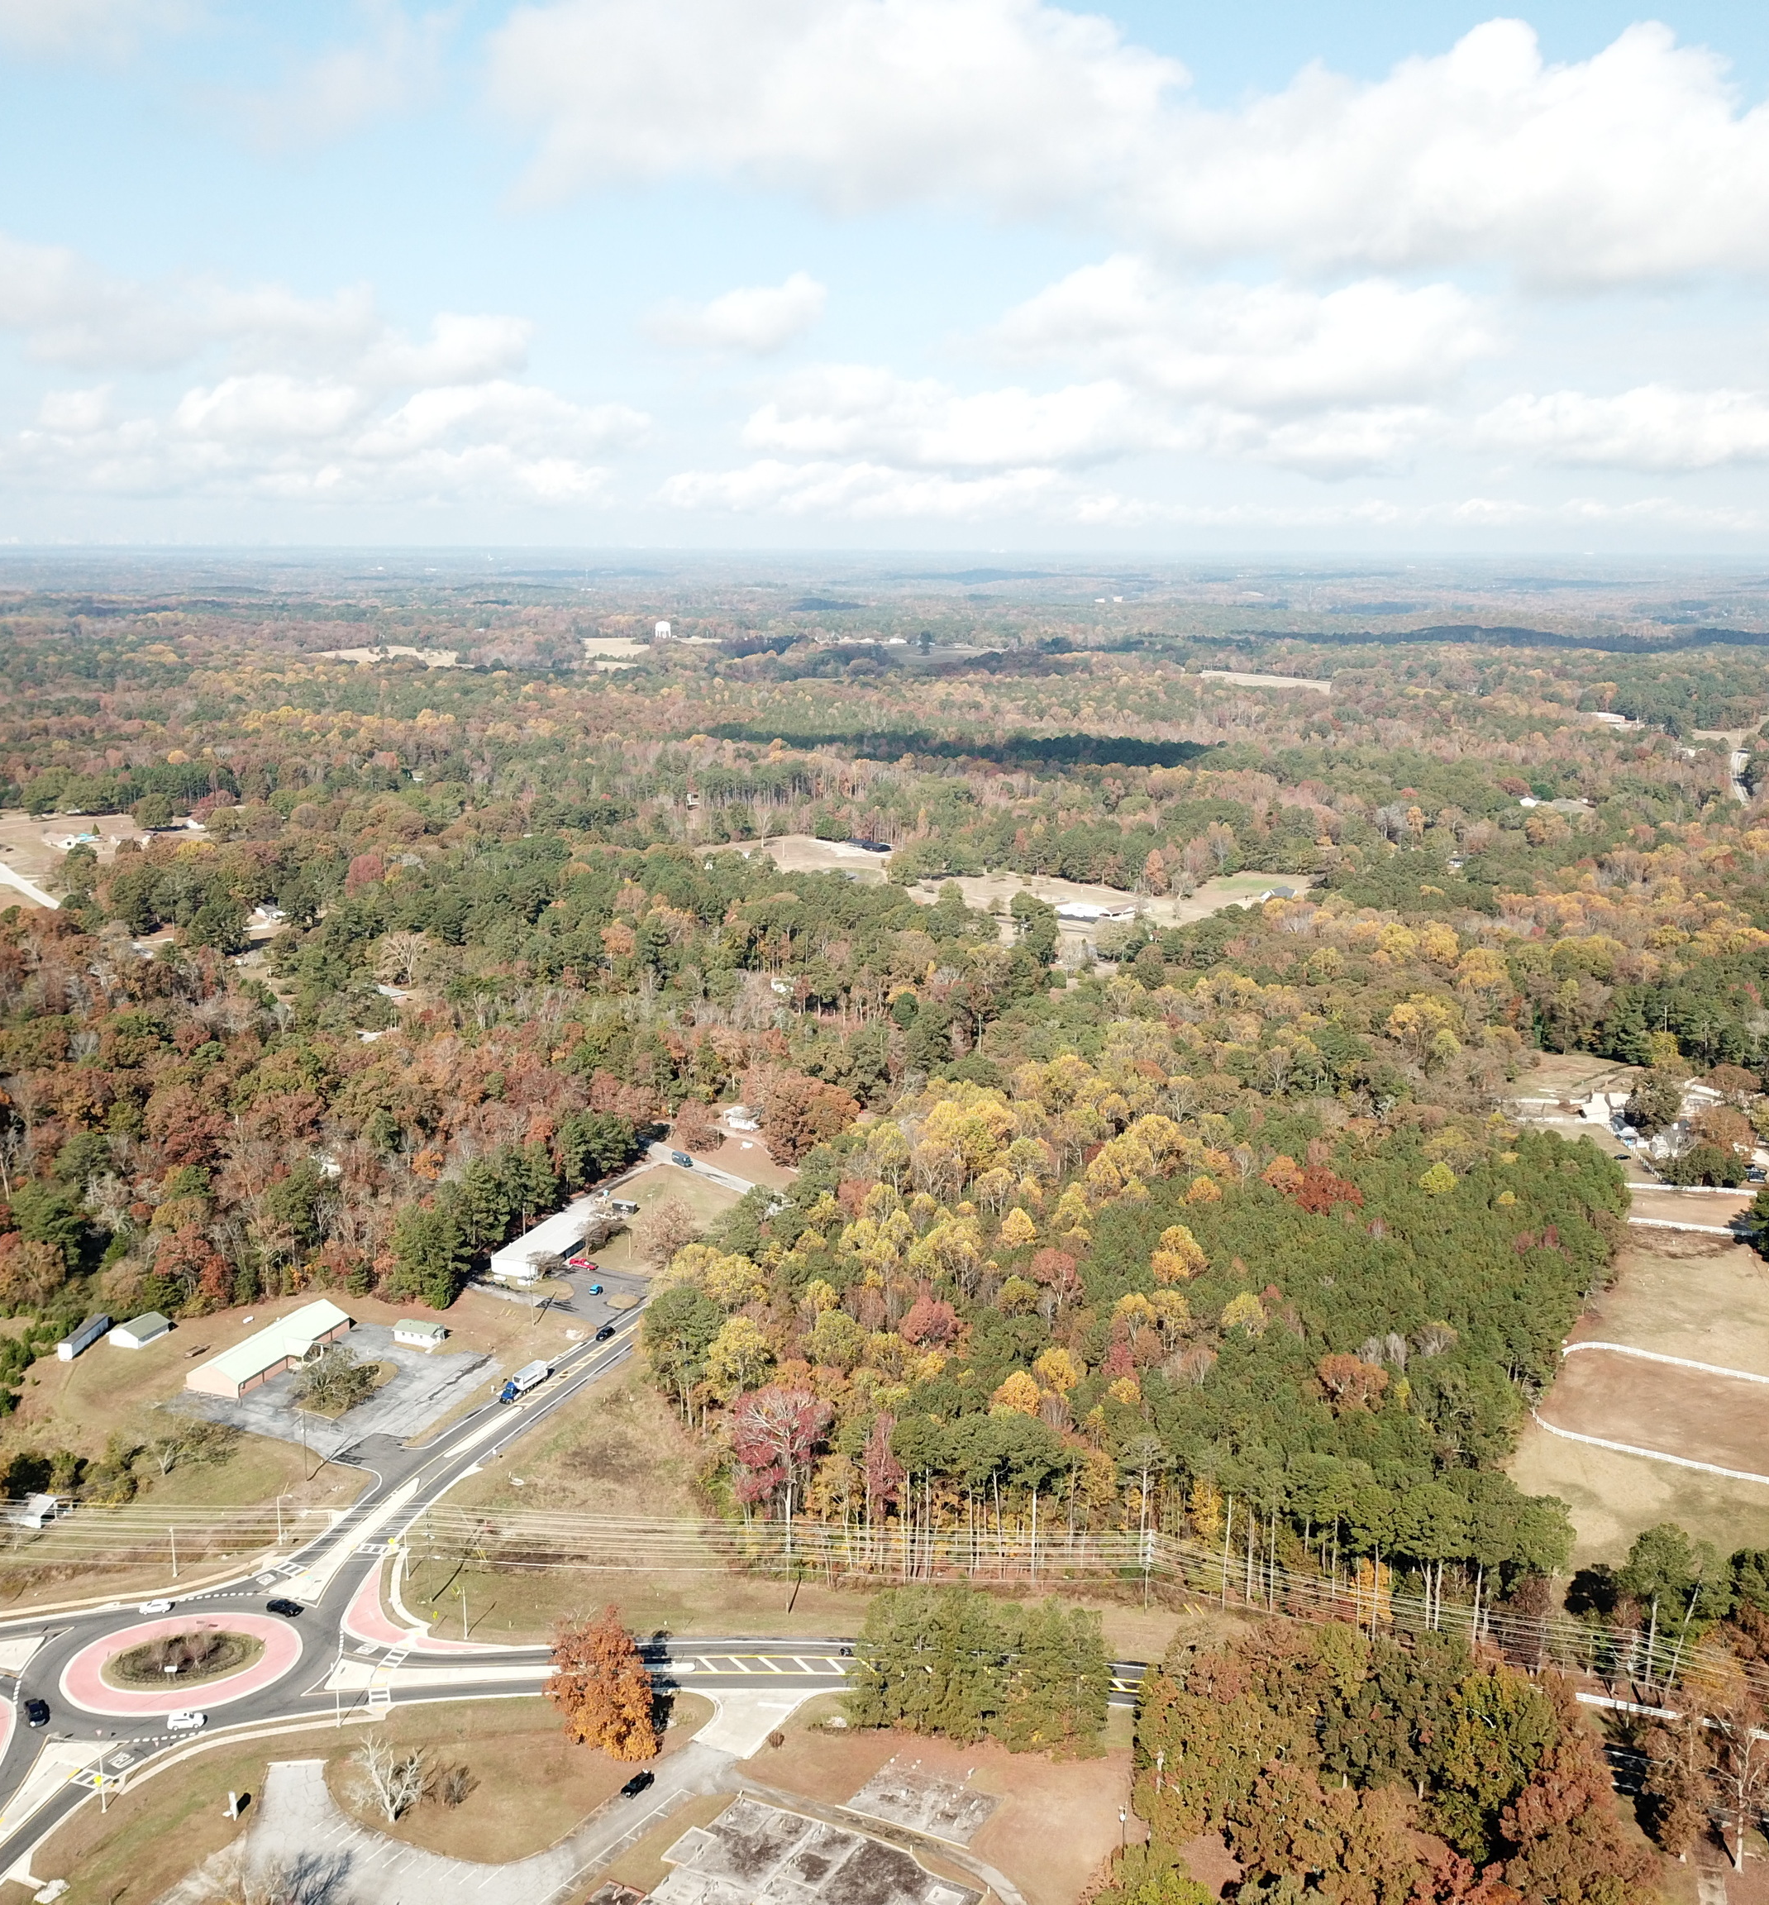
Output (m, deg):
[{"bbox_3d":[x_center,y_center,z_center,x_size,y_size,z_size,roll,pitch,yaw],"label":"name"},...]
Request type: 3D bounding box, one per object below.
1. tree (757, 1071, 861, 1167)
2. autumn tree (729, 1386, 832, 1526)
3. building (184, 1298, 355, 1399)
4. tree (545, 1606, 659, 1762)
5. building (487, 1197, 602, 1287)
[{"bbox_3d":[-19.230,44.700,493.340,25.000,22.000,23.000,0,12,0],"label":"tree"},{"bbox_3d":[-16.120,82.740,302.950,16.300,27.300,15.500,0,12,0],"label":"autumn tree"},{"bbox_3d":[-119.700,77.740,376.660,15.140,5.680,35.030,5,13,20],"label":"building"},{"bbox_3d":[-36.880,97.100,254.940,14.600,19.200,14.000,0,12,0],"label":"tree"},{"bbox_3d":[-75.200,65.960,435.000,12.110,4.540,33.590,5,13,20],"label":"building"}]

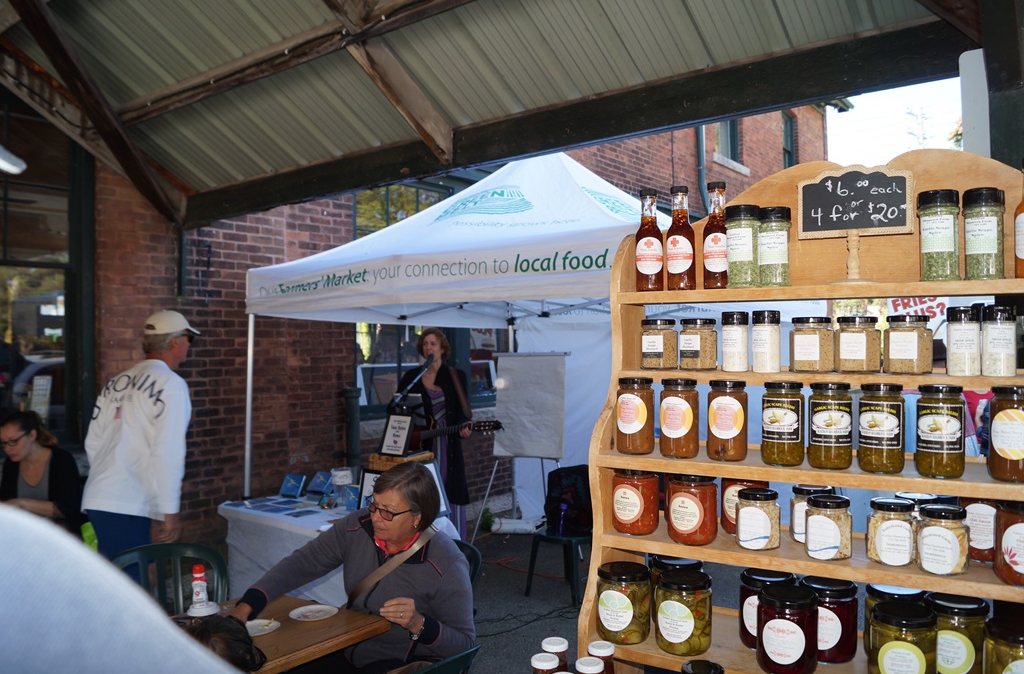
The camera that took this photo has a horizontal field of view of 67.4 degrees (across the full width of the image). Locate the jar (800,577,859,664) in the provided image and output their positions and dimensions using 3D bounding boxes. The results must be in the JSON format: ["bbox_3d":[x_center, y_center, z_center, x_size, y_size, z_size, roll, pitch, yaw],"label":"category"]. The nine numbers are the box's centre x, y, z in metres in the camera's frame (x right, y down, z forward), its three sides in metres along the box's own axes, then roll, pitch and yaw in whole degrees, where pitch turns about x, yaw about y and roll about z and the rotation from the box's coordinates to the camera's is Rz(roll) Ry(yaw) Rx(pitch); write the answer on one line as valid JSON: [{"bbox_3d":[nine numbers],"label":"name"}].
[{"bbox_3d":[0.482,0.430,1.172,0.084,0.106,0.084,0,-1,0],"label":"jar"}]

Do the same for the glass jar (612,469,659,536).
[{"bbox_3d":[0.204,0.267,1.266,0.076,0.108,0.076,0,0,0],"label":"glass jar"}]

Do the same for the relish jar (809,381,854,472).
[{"bbox_3d":[0.450,0.126,1.085,0.060,0.118,0.060,0,0,20],"label":"relish jar"}]

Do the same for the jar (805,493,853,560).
[{"bbox_3d":[0.457,0.275,1.106,0.067,0.083,0.062,0,0,38],"label":"jar"}]

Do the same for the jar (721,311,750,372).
[{"bbox_3d":[0.362,0.008,1.241,0.043,0.098,0.043,0,0,0],"label":"jar"}]

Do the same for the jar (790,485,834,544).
[{"bbox_3d":[0.480,0.284,1.222,0.066,0.085,0.060,-1,-1,31],"label":"jar"}]

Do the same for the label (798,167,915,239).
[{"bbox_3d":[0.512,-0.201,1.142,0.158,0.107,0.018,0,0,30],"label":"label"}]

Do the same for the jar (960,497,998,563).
[{"bbox_3d":[0.692,0.265,1.111,0.077,0.108,0.077,0,-1,0],"label":"jar"}]

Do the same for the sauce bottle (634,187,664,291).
[{"bbox_3d":[0.236,-0.166,1.314,0.046,0.173,0.046,0,0,12],"label":"sauce bottle"}]

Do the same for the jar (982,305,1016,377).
[{"bbox_3d":[0.685,0.007,1.080,0.042,0.100,0.042,-1,-1,27],"label":"jar"}]

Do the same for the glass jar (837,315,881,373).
[{"bbox_3d":[0.535,0.013,1.187,0.066,0.087,0.060,-1,-1,34],"label":"glass jar"}]

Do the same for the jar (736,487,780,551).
[{"bbox_3d":[0.373,0.276,1.163,0.067,0.083,0.062,0,0,0],"label":"jar"}]

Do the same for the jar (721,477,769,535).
[{"bbox_3d":[0.388,0.268,1.272,0.077,0.108,0.077,0,-1,0],"label":"jar"}]

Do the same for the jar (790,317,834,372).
[{"bbox_3d":[0.474,0.012,1.212,0.066,0.085,0.059,0,-1,34],"label":"jar"}]

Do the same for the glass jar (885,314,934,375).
[{"bbox_3d":[0.593,0.012,1.147,0.066,0.086,0.059,0,-1,40],"label":"glass jar"}]

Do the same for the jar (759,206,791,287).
[{"bbox_3d":[0.424,-0.143,1.239,0.051,0.133,0.051,0,-1,24],"label":"jar"}]

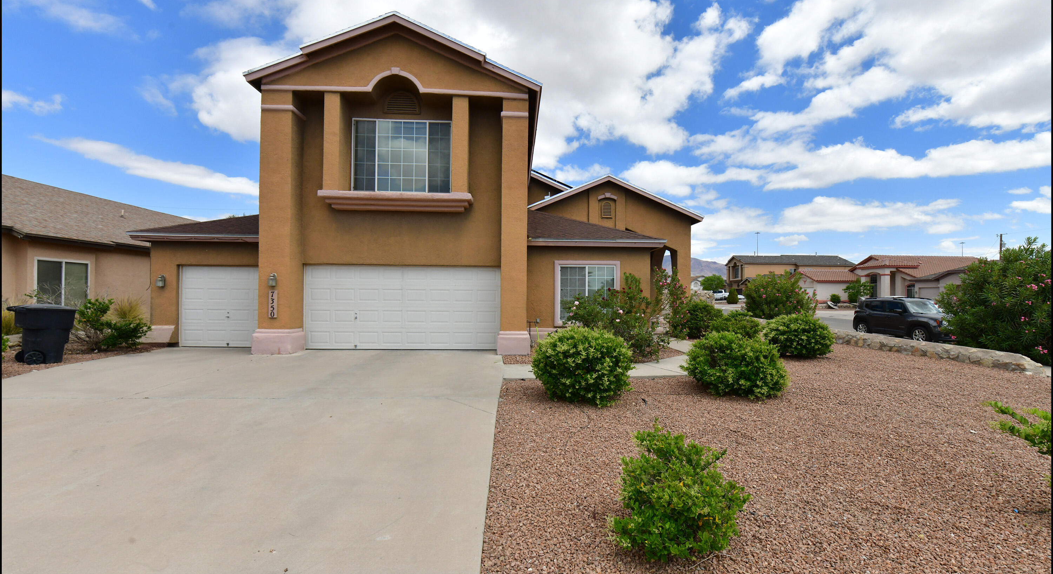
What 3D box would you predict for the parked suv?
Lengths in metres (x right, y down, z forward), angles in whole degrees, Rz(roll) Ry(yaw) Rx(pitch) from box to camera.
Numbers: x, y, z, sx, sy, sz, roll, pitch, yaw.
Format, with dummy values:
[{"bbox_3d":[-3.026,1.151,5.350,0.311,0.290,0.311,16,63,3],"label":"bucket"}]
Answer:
[{"bbox_3d":[15.660,1.350,18.010,1.820,1.690,4.240,1,-1,-4],"label":"parked suv"}]

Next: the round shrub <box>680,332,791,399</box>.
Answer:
[{"bbox_3d":[3.330,1.220,7.020,1.550,1.030,1.500,1,-1,-3],"label":"round shrub"}]

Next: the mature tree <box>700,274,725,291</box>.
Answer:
[{"bbox_3d":[35.300,-0.350,83.000,4.800,5.000,4.700,0,0,0],"label":"mature tree"}]

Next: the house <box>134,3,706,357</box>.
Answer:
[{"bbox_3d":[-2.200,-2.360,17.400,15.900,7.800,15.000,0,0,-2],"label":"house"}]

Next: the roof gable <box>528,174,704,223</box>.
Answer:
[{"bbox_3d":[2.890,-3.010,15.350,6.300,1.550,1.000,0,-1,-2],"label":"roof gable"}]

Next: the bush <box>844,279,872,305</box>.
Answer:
[{"bbox_3d":[36.300,0.550,48.000,2.500,2.800,2.400,1,-1,-3],"label":"bush"}]

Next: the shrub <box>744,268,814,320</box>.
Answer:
[{"bbox_3d":[10.400,0.430,18.000,2.700,2.550,2.600,0,0,0],"label":"shrub"}]

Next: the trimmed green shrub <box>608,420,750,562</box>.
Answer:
[{"bbox_3d":[0.980,1.230,2.830,0.900,0.770,0.850,0,0,0],"label":"trimmed green shrub"}]

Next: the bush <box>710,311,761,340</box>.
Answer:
[{"bbox_3d":[6.550,1.100,13.700,1.550,0.950,1.500,0,0,0],"label":"bush"}]

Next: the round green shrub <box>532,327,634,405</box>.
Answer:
[{"bbox_3d":[0.810,1.050,6.300,1.420,1.060,1.400,0,0,0],"label":"round green shrub"}]

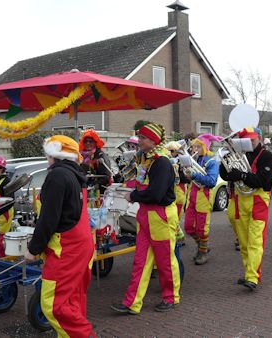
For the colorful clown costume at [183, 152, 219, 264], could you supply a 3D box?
[{"bbox_3d":[0.895,0.521,6.219,0.450,1.480,0.480,-4,4,-44],"label":"colorful clown costume"}]

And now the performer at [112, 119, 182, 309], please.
[{"bbox_3d":[0.103,0.475,4.445,0.640,1.850,0.520,-3,3,-22],"label":"performer"}]

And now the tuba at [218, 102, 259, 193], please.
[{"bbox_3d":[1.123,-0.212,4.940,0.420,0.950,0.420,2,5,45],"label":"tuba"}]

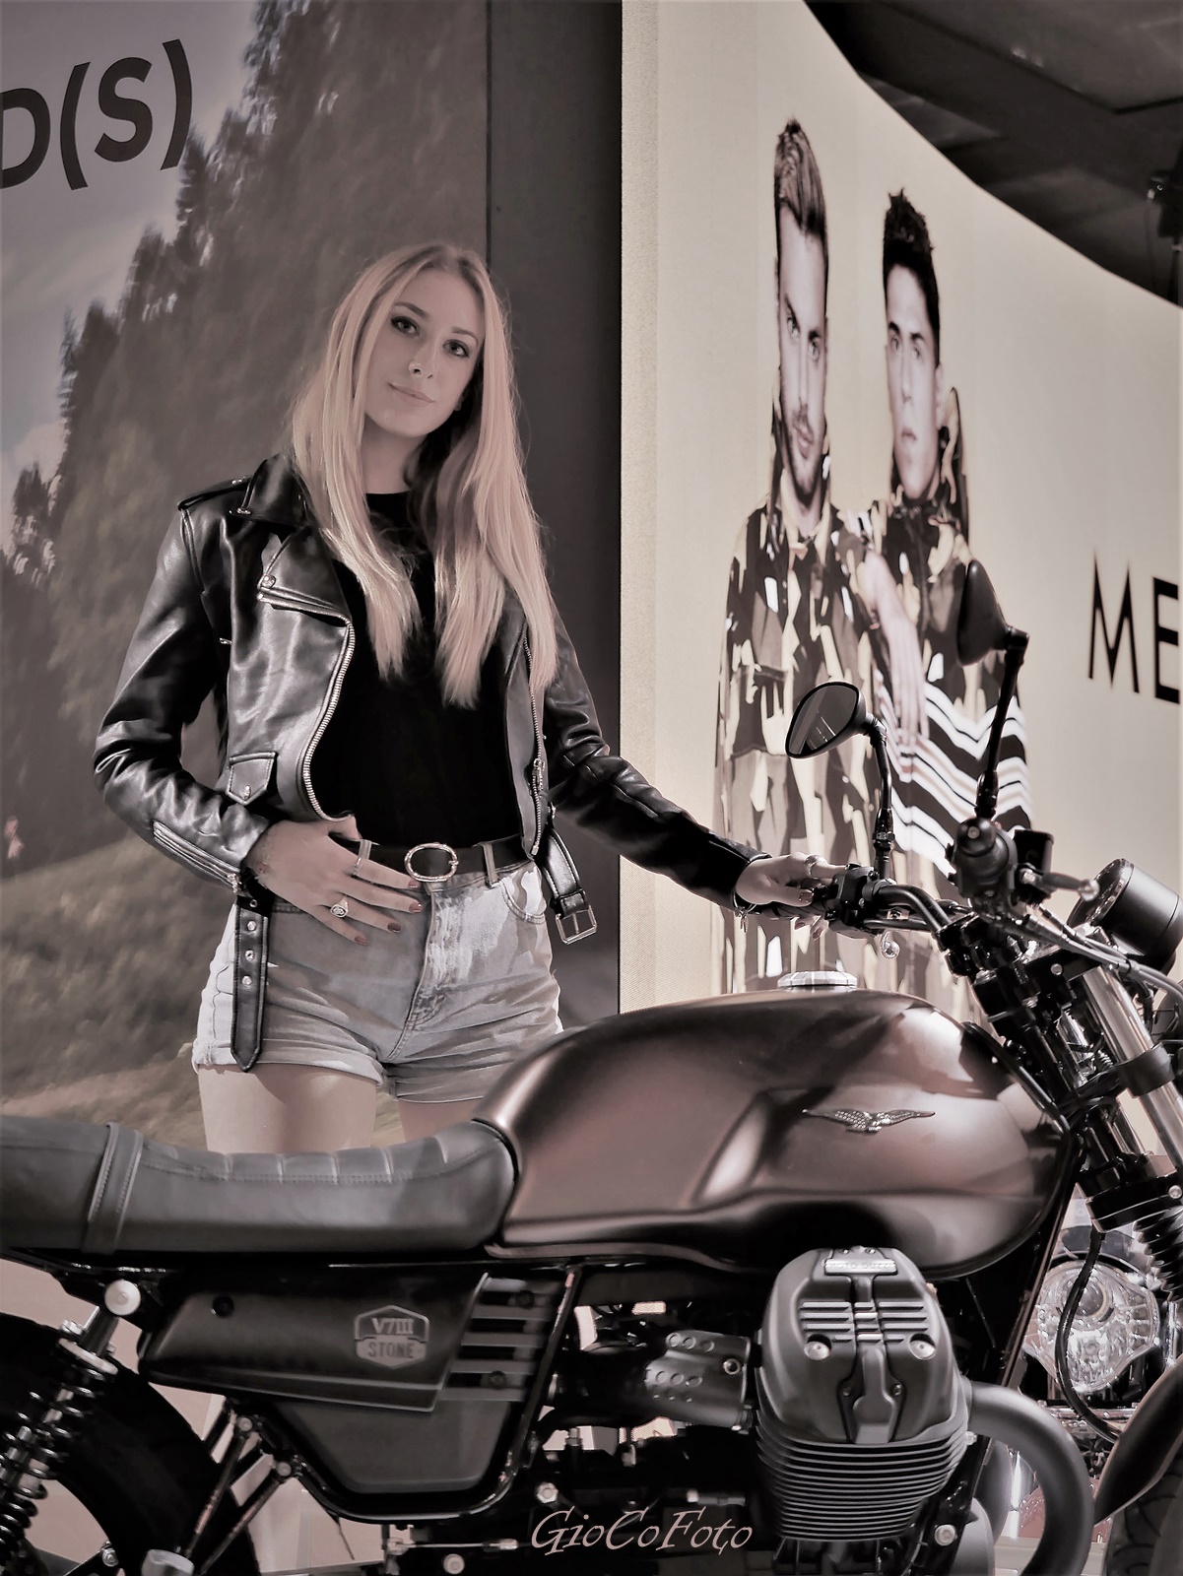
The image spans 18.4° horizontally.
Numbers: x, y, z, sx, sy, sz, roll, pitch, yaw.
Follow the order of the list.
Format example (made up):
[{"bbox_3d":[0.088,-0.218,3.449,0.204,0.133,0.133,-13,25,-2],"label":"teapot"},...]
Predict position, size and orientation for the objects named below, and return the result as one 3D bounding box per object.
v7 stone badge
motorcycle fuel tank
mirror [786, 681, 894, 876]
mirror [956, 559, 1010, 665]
[{"bbox_3d":[-0.193,0.533,3.530,0.072,0.062,0.006,0,-4,4],"label":"v7 stone badge"},{"bbox_3d":[0.180,0.347,3.640,0.590,0.275,0.315,0,-4,4],"label":"motorcycle fuel tank"},{"bbox_3d":[0.267,-0.011,3.910,0.095,0.210,0.130,3,-5,-34],"label":"mirror"},{"bbox_3d":[0.359,-0.161,3.340,0.055,0.097,0.125,-1,-4,9],"label":"mirror"}]

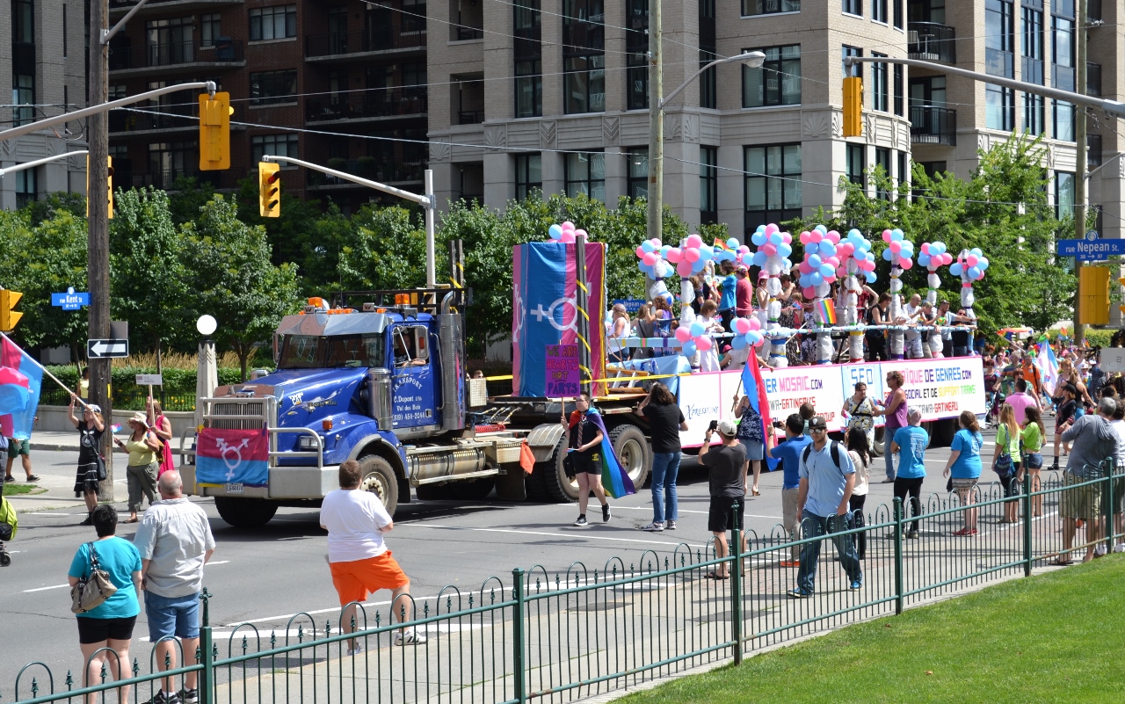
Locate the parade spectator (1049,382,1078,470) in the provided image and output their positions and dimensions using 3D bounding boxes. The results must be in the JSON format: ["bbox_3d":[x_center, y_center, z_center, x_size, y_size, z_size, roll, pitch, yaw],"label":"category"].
[{"bbox_3d":[9.056,1.364,37.915,0.600,1.550,0.500,-1,1,-21],"label":"parade spectator"}]

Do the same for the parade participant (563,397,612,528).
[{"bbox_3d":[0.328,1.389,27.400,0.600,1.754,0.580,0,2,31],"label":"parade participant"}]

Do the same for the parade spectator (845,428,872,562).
[{"bbox_3d":[3.483,1.671,24.800,0.460,1.570,0.420,-2,2,-40],"label":"parade spectator"}]

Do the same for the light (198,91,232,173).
[{"bbox_3d":[-4.804,-3.056,29.000,0.500,1.070,0.360,0,2,31],"label":"light"}]

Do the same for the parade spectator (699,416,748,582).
[{"bbox_3d":[1.739,1.601,22.700,0.530,1.720,0.500,-1,2,-27],"label":"parade spectator"}]

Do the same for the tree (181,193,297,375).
[{"bbox_3d":[-8.156,-1.346,53.000,3.200,5.229,3.200,-1,1,0],"label":"tree"}]

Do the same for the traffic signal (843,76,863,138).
[{"bbox_3d":[3.602,-3.040,26.000,0.250,0.740,0.300,0,2,28],"label":"traffic signal"}]

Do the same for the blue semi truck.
[{"bbox_3d":[-1.887,0.670,30.667,2.550,3.250,8.000,0,1,36],"label":"blue semi truck"}]

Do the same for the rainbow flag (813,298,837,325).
[{"bbox_3d":[4.766,-0.732,37.900,0.360,0.470,0.080,-1,2,-20],"label":"rainbow flag"}]

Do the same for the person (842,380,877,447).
[{"bbox_3d":[4.827,1.312,34.215,0.550,1.620,0.380,-1,1,-20],"label":"person"}]

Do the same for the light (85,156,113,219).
[{"bbox_3d":[-8.246,-2.936,37.300,0.420,1.128,0.610,0,2,35],"label":"light"}]

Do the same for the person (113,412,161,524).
[{"bbox_3d":[-6.062,1.639,29.800,0.600,1.577,0.500,0,2,30],"label":"person"}]

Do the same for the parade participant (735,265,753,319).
[{"bbox_3d":[3.324,-0.720,38.416,0.500,1.720,0.330,-2,1,-37],"label":"parade participant"}]

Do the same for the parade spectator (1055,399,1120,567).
[{"bbox_3d":[5.755,1.409,22.900,0.660,1.817,0.500,-2,2,-36],"label":"parade spectator"}]

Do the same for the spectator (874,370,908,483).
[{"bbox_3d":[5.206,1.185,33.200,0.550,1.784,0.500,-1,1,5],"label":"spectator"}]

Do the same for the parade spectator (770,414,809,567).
[{"bbox_3d":[2.572,1.557,23.700,0.600,1.722,0.520,1,2,41],"label":"parade spectator"}]

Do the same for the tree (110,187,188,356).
[{"bbox_3d":[-9.462,-1.330,48.000,2.100,4.800,2.100,-1,1,0],"label":"tree"}]

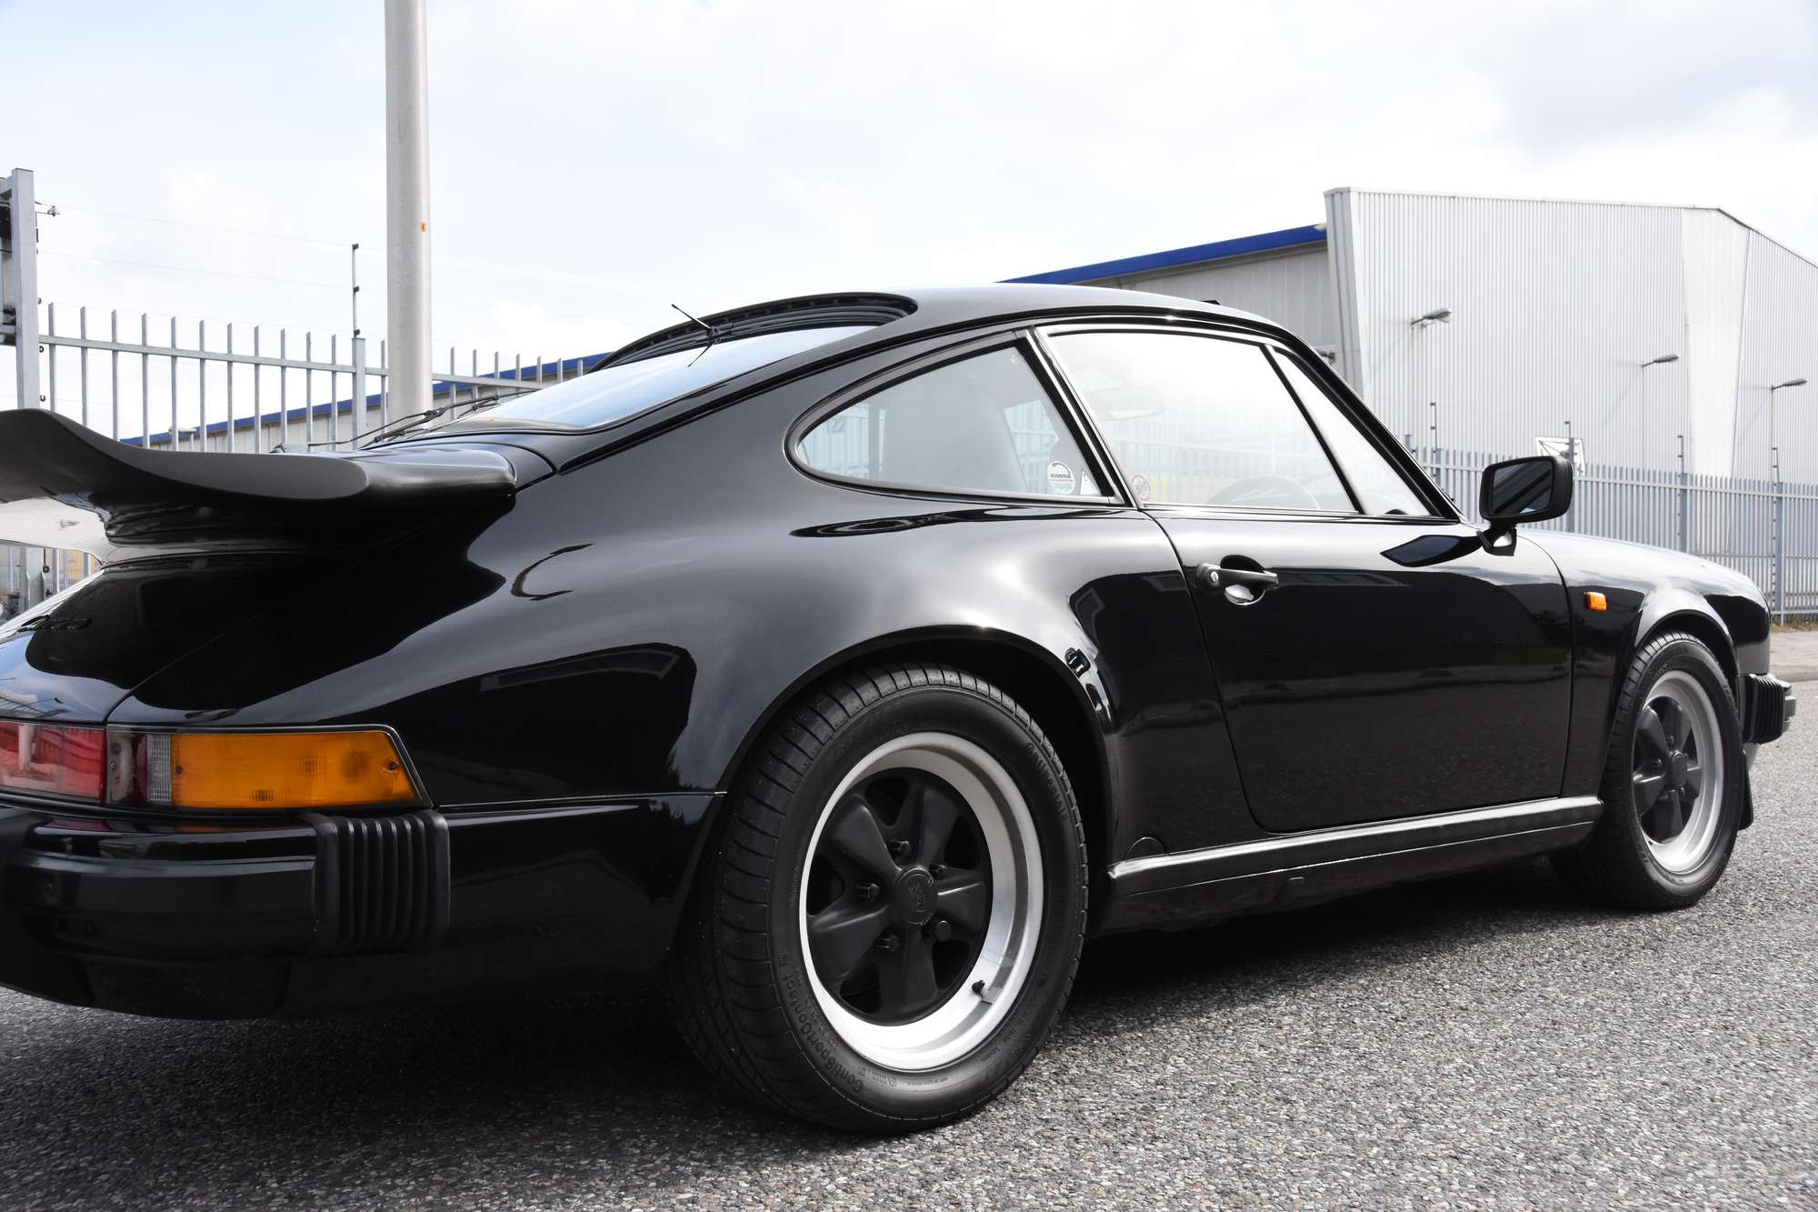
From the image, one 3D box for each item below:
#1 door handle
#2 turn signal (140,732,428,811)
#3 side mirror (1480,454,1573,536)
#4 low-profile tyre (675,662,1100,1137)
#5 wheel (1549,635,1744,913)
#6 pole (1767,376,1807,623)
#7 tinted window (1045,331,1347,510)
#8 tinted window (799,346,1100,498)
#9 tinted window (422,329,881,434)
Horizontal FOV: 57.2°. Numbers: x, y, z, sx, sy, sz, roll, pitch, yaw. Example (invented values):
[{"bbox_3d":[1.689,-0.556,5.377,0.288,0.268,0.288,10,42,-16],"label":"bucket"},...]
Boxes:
[{"bbox_3d":[0.529,-0.036,2.683,0.185,0.065,0.048,-1,-1,-42],"label":"door handle"},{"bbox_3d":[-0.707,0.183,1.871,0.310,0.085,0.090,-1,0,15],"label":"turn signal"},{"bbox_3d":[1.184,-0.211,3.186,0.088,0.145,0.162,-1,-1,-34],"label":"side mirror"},{"bbox_3d":[-0.040,0.387,2.282,0.630,0.622,0.225,-1,-1,-42],"label":"low-profile tyre"},{"bbox_3d":[1.663,0.373,3.790,0.630,0.630,0.205,-1,-1,-40],"label":"wheel"},{"bbox_3d":[24.290,-2.981,46.000,0.250,6.700,0.950,-1,0,-42],"label":"pole"},{"bbox_3d":[0.517,-0.306,2.891,0.650,0.320,0.050,-1,-25,-42],"label":"tinted window"},{"bbox_3d":[0.058,-0.290,2.497,0.563,0.285,0.050,-1,-25,-38],"label":"tinted window"},{"bbox_3d":[-0.559,-0.351,2.779,0.630,0.090,1.080,-25,16,-40],"label":"tinted window"}]

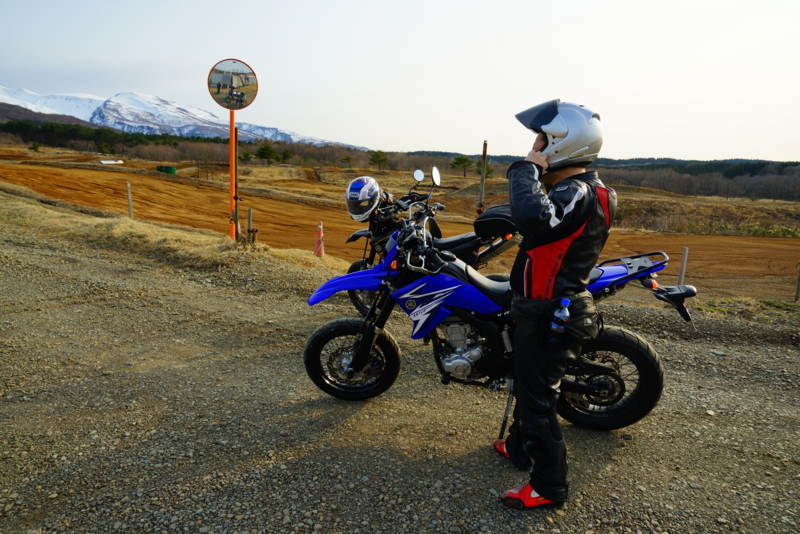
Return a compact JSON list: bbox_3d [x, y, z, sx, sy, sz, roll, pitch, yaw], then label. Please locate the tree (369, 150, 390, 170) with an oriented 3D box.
[{"bbox_3d":[-4.304,-22.358,112.000,4.500,4.300,4.300,3,11,0],"label":"tree"}]

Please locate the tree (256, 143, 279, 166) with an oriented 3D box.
[{"bbox_3d":[-26.823,-22.774,108.000,4.500,4.800,4.300,3,11,0],"label":"tree"}]

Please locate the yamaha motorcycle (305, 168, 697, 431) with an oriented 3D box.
[{"bbox_3d":[0.464,0.237,2.955,2.100,1.360,0.850,4,15,13],"label":"yamaha motorcycle"}]

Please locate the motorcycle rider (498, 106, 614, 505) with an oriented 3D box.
[{"bbox_3d":[0.656,0.166,2.340,0.480,1.740,0.560,5,11,15],"label":"motorcycle rider"}]

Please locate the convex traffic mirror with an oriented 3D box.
[{"bbox_3d":[-2.783,-3.039,8.894,0.820,0.820,0.150,-2,19,-21],"label":"convex traffic mirror"}]

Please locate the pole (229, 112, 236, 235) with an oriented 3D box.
[{"bbox_3d":[-2.901,-1.620,9.180,0.080,2.350,0.080,3,11,0],"label":"pole"}]

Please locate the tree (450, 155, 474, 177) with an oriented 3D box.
[{"bbox_3d":[11.715,-19.025,100.000,4.400,4.200,4.200,3,11,0],"label":"tree"}]

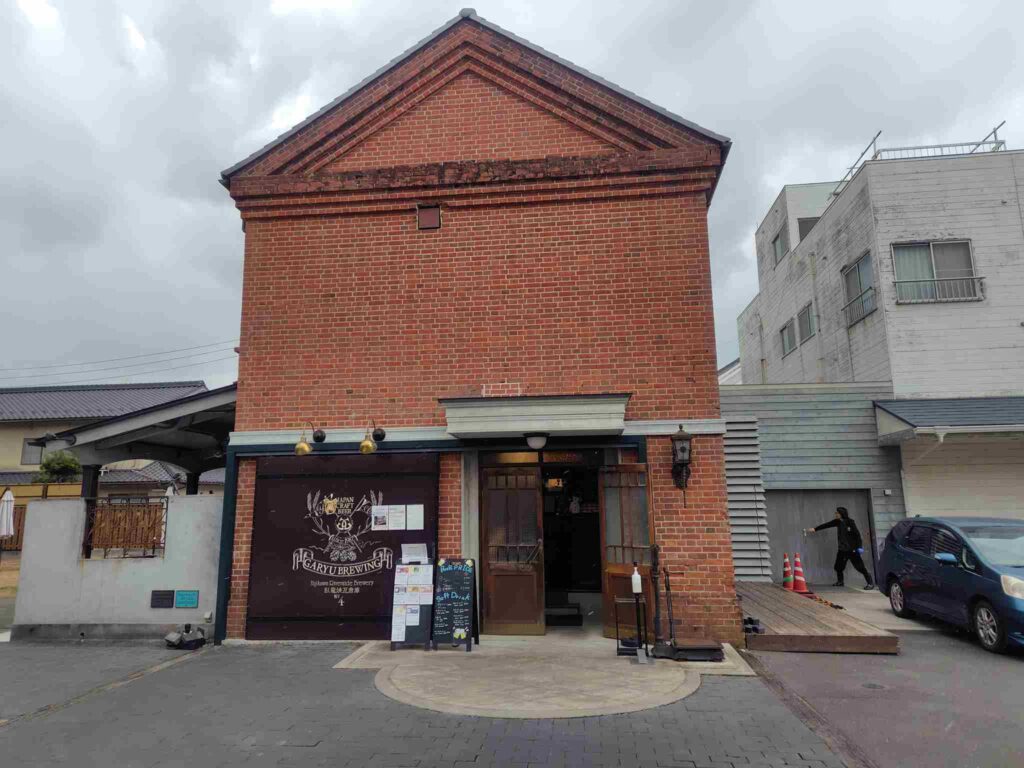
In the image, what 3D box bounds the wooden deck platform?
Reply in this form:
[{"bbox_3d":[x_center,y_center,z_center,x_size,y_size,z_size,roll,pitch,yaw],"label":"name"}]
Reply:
[{"bbox_3d":[3.777,3.349,10.108,1.590,0.180,5.200,-2,-10,7],"label":"wooden deck platform"}]

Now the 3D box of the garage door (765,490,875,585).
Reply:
[{"bbox_3d":[6.027,3.105,13.722,2.300,1.870,0.080,-1,-10,3],"label":"garage door"}]

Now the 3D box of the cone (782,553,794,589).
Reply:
[{"bbox_3d":[5.234,3.561,12.913,0.340,0.700,0.340,-2,-10,6],"label":"cone"}]

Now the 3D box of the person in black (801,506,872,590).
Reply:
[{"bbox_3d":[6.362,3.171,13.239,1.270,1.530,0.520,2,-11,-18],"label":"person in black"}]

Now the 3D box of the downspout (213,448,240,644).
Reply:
[{"bbox_3d":[-3.545,1.987,8.458,0.110,2.340,0.110,-2,-10,6],"label":"downspout"}]

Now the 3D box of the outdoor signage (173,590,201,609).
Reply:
[{"bbox_3d":[-3.957,2.632,8.300,0.295,0.210,0.020,-2,-10,6],"label":"outdoor signage"}]

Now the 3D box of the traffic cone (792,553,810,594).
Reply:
[{"bbox_3d":[5.310,3.492,12.563,0.340,0.700,0.340,-2,-10,6],"label":"traffic cone"}]

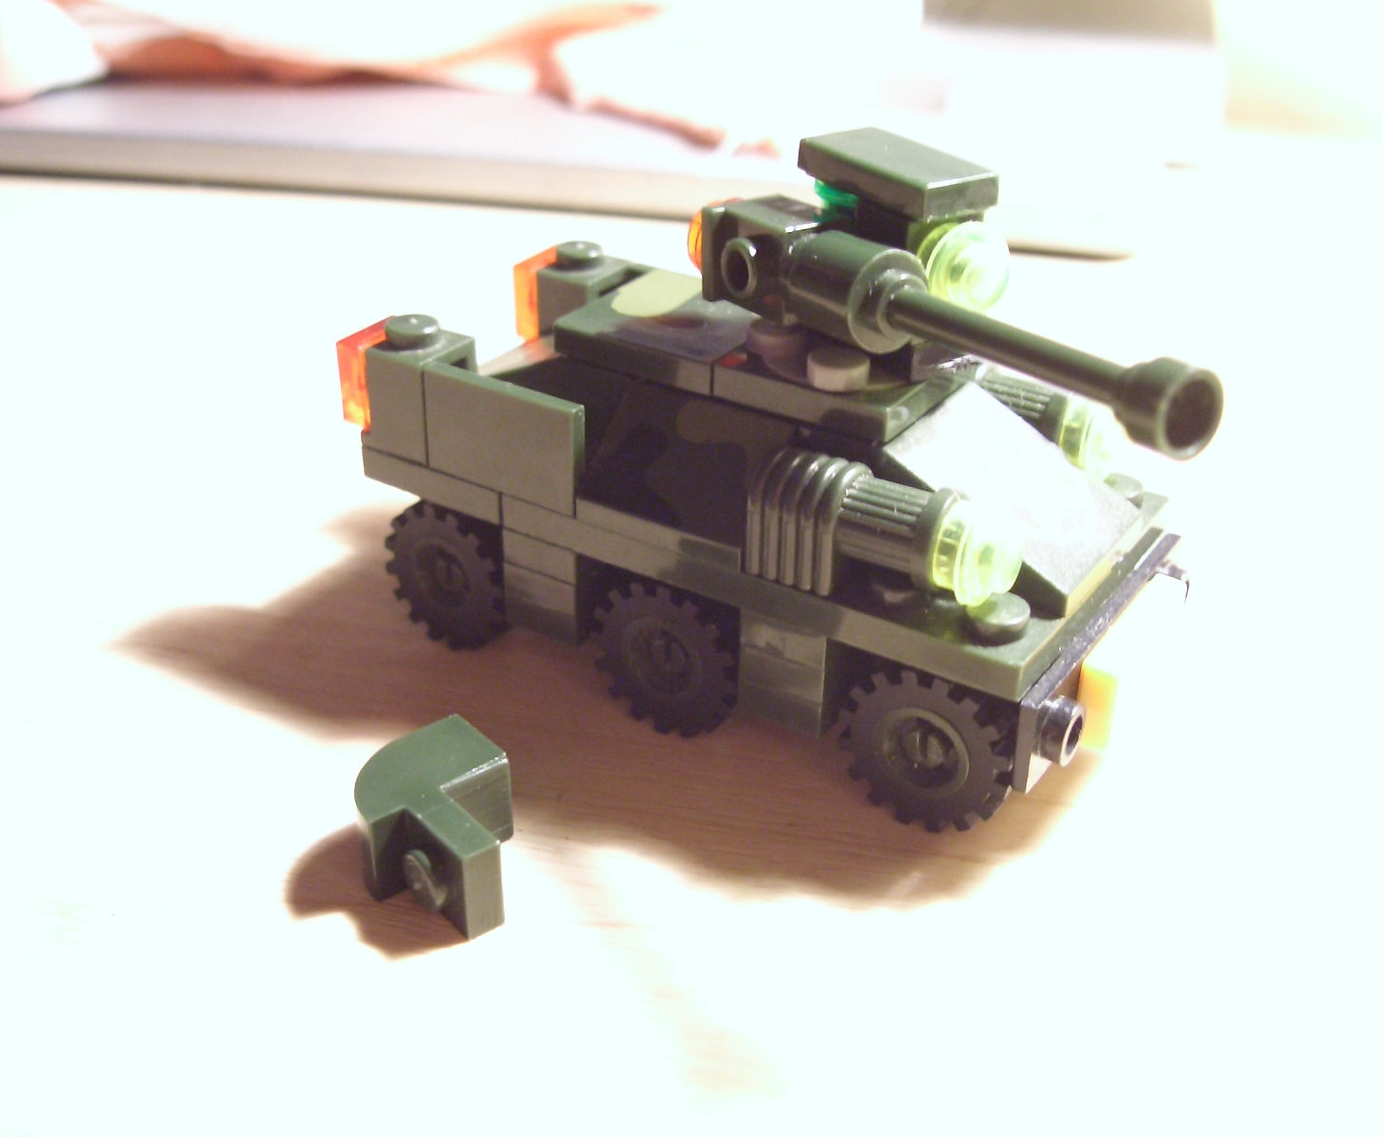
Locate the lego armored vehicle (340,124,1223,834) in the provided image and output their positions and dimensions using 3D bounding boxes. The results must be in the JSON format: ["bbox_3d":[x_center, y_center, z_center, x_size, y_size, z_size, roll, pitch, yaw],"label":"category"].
[{"bbox_3d":[0.008,-0.010,0.144,0.076,0.049,0.037,19,34,28],"label":"lego armored vehicle"}]

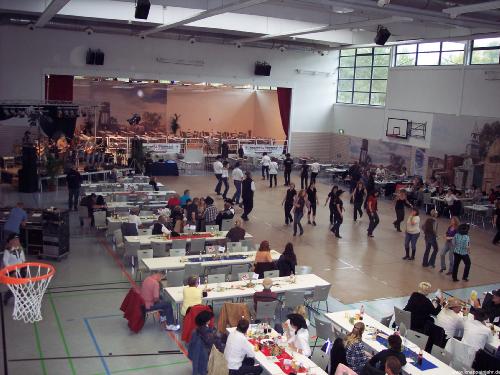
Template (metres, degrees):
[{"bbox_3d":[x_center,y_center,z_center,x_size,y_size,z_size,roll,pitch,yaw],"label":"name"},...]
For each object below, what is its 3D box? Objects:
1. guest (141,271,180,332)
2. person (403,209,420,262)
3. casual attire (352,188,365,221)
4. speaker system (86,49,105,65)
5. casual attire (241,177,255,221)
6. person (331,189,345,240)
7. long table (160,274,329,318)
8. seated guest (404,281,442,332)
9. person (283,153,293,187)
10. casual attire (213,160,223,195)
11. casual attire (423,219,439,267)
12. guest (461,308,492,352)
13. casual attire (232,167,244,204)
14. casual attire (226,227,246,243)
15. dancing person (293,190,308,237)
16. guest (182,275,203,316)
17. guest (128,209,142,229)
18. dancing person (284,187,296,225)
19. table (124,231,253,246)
[{"bbox_3d":[-1.841,2.303,11.535,0.800,1.200,0.480,-1,10,-25],"label":"guest"},{"bbox_3d":[5.075,1.434,17.703,0.420,1.620,0.500,-5,13,-41],"label":"person"},{"bbox_3d":[4.478,0.622,23.008,0.500,1.430,0.420,2,9,-5],"label":"casual attire"},{"bbox_3d":[-8.393,-7.073,30.602,1.000,0.850,0.550,-1,10,-25],"label":"speaker system"},{"bbox_3d":[-0.057,0.375,22.042,0.560,1.880,0.420,-4,12,-36],"label":"casual attire"},{"bbox_3d":[3.173,0.895,20.065,0.500,1.700,0.500,10,12,36],"label":"person"},{"bbox_3d":[0.002,2.522,12.235,3.629,0.740,0.822,-1,10,-25],"label":"long table"},{"bbox_3d":[3.470,2.573,11.292,0.750,1.300,0.550,-5,12,-39],"label":"seated guest"},{"bbox_3d":[2.120,-0.882,31.082,0.520,1.560,0.340,3,10,2],"label":"person"},{"bbox_3d":[-1.445,-0.574,26.974,0.480,1.830,0.520,-6,13,-43],"label":"casual attire"},{"bbox_3d":[5.527,1.648,17.011,0.420,1.470,0.480,-2,11,-29],"label":"casual attire"},{"bbox_3d":[4.070,2.844,10.202,0.500,1.180,0.750,12,13,43],"label":"guest"},{"bbox_3d":[-0.508,-0.090,25.227,0.500,1.600,0.450,8,11,30],"label":"casual attire"},{"bbox_3d":[-0.385,1.407,15.927,0.540,0.620,0.380,-1,10,-22],"label":"casual attire"},{"bbox_3d":[1.795,0.868,19.854,0.550,1.630,0.420,1,9,-11],"label":"dancing person"},{"bbox_3d":[-1.178,2.393,11.084,0.500,1.250,0.750,1,10,-10],"label":"guest"},{"bbox_3d":[-3.540,1.237,17.337,0.500,1.250,0.750,-1,10,-25],"label":"guest"},{"bbox_3d":[1.553,0.618,21.867,0.520,1.630,0.430,5,10,11],"label":"dancing person"},{"bbox_3d":[-1.712,1.773,16.228,3.563,0.740,0.818,-1,10,-25],"label":"table"}]

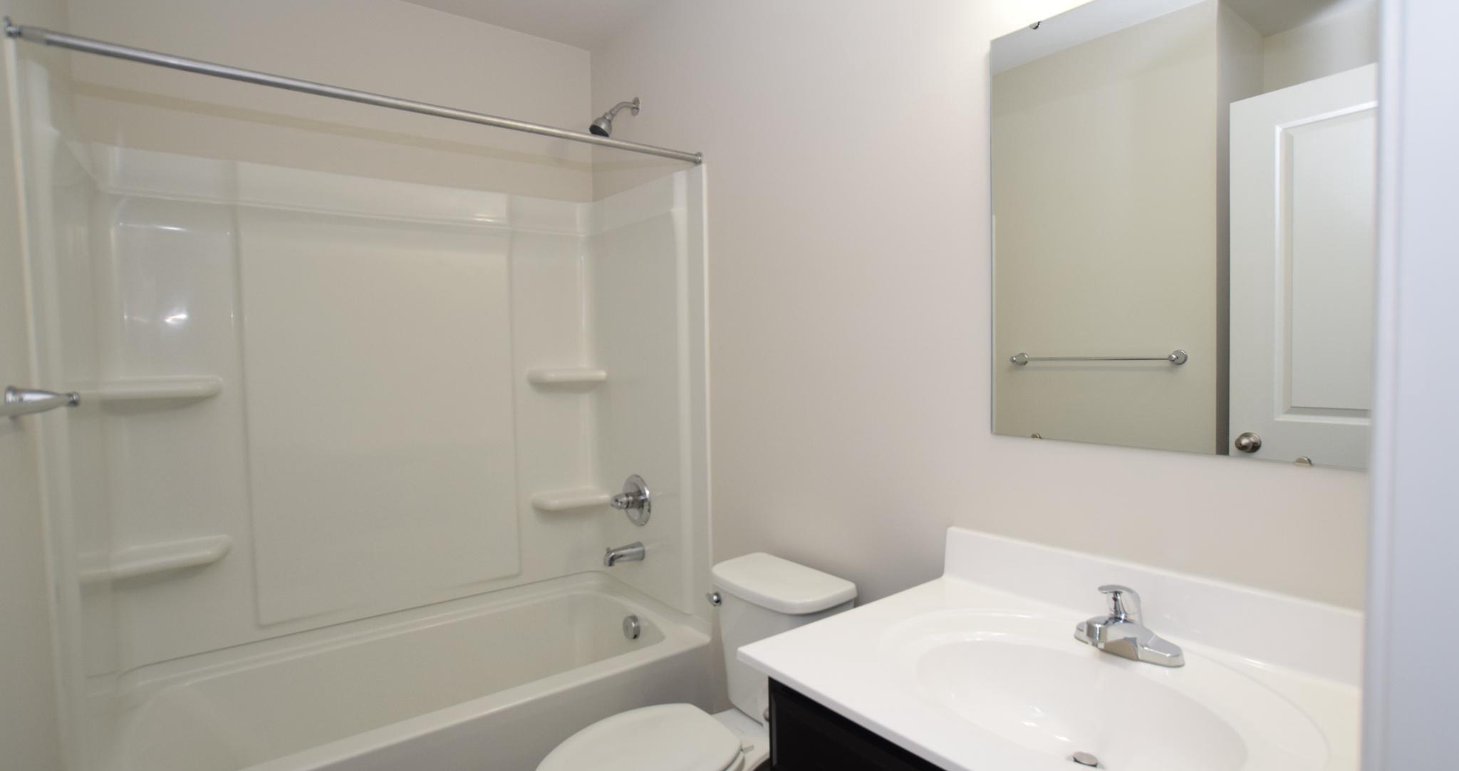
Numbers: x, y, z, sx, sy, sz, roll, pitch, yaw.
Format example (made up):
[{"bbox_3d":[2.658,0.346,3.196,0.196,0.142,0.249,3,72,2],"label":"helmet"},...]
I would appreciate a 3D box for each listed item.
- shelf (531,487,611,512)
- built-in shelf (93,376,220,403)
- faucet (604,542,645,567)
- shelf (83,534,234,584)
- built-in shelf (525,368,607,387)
[{"bbox_3d":[-0.606,0.438,2.478,0.260,0.045,0.120,-3,3,-37],"label":"shelf"},{"bbox_3d":[-1.581,0.008,1.795,0.275,0.050,0.120,-3,3,-37],"label":"built-in shelf"},{"bbox_3d":[-0.381,0.607,2.330,0.145,0.065,0.060,-3,3,-37],"label":"faucet"},{"bbox_3d":[-1.576,0.479,1.807,0.285,0.047,0.125,-3,3,-37],"label":"shelf"},{"bbox_3d":[-0.618,-0.035,2.464,0.265,0.050,0.120,-3,3,-37],"label":"built-in shelf"}]

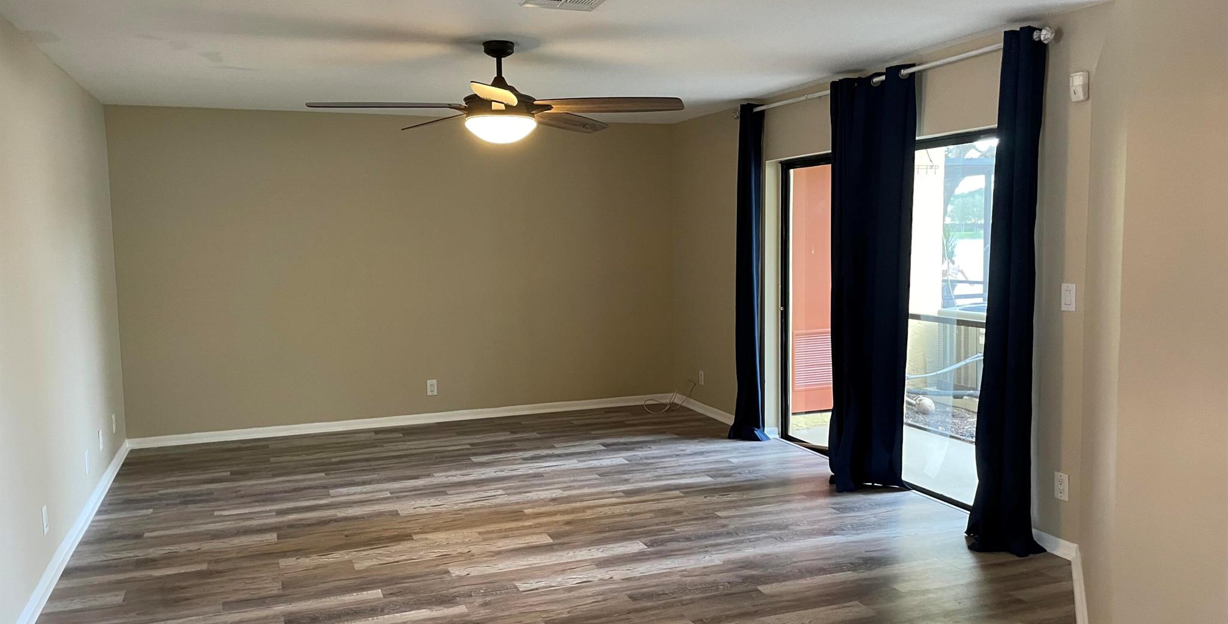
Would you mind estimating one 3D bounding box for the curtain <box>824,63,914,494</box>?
[{"bbox_3d":[1.433,-0.158,5.330,0.240,2.380,0.520,-3,6,-21],"label":"curtain"}]

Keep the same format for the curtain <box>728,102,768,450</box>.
[{"bbox_3d":[0.950,-0.266,6.619,0.200,2.380,0.270,-3,6,-21],"label":"curtain"}]

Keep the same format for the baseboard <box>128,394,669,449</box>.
[{"bbox_3d":[-1.494,0.853,7.415,4.289,0.085,0.018,-3,5,-19],"label":"baseboard"}]

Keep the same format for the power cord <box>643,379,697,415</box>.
[{"bbox_3d":[0.466,0.718,7.761,0.350,0.230,0.410,-3,6,-21],"label":"power cord"}]

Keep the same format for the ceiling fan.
[{"bbox_3d":[-0.548,-1.052,4.434,1.740,0.475,1.690,-1,5,-5],"label":"ceiling fan"}]

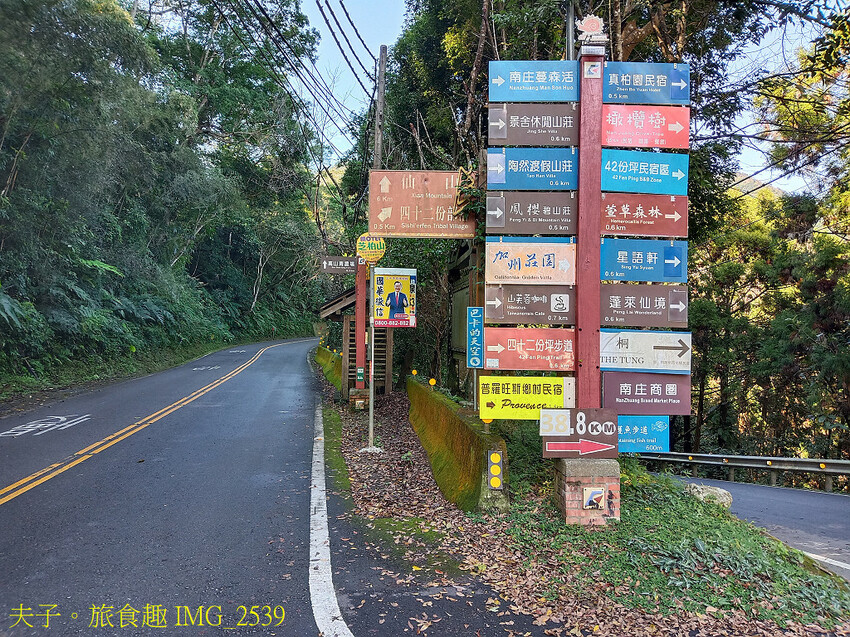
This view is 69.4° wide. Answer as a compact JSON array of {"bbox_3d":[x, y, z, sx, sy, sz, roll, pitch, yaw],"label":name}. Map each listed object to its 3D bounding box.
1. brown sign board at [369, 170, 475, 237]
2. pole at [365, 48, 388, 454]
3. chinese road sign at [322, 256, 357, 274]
[{"bbox_3d":[-0.025,-1.300,7.000,1.220,0.770,0.060,1,0,0],"label":"brown sign board"},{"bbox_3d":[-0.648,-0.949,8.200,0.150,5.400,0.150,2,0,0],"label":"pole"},{"bbox_3d":[-1.720,-1.054,12.200,0.720,0.340,0.050,1,0,1],"label":"chinese road sign"}]

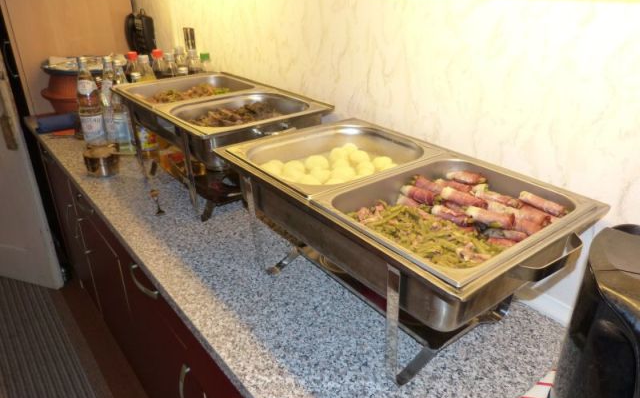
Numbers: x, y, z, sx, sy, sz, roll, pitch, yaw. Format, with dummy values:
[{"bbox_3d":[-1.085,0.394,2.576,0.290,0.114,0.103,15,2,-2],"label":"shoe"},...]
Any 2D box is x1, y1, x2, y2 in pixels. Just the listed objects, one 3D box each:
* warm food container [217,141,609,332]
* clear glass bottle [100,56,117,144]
[{"bbox_3d":[0.120,-0.001,0.841,0.378,0.116,0.593,-19,32,-34],"label":"warm food container"},{"bbox_3d":[-0.728,-0.347,1.655,0.079,0.316,0.079,-11,28,-22],"label":"clear glass bottle"}]

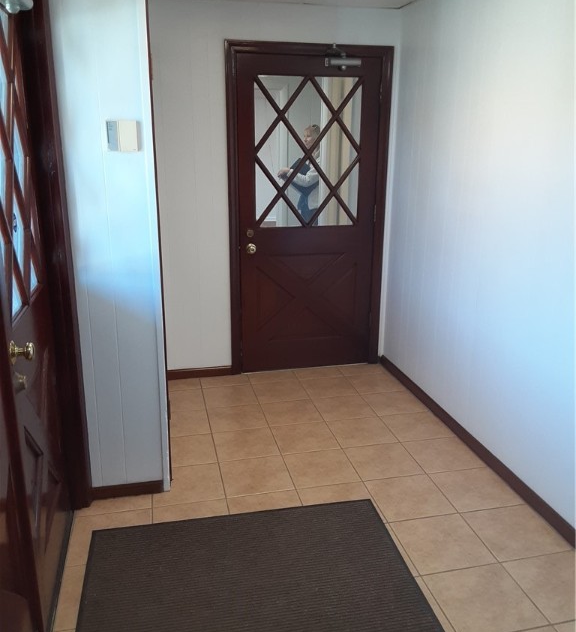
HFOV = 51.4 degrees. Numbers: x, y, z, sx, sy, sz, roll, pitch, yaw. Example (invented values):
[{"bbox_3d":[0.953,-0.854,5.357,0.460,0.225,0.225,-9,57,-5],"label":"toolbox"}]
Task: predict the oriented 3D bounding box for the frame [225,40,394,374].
[{"bbox_3d":[0.139,-0.638,3.907,1.040,2.090,0.080,-3,16,-12],"label":"frame"}]

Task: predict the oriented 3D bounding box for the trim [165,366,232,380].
[{"bbox_3d":[-0.594,0.384,4.018,0.440,0.063,0.016,-3,16,-12],"label":"trim"}]

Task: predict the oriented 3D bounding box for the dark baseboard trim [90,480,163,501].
[{"bbox_3d":[-0.712,0.774,2.669,0.312,0.063,0.016,-3,16,-12],"label":"dark baseboard trim"}]

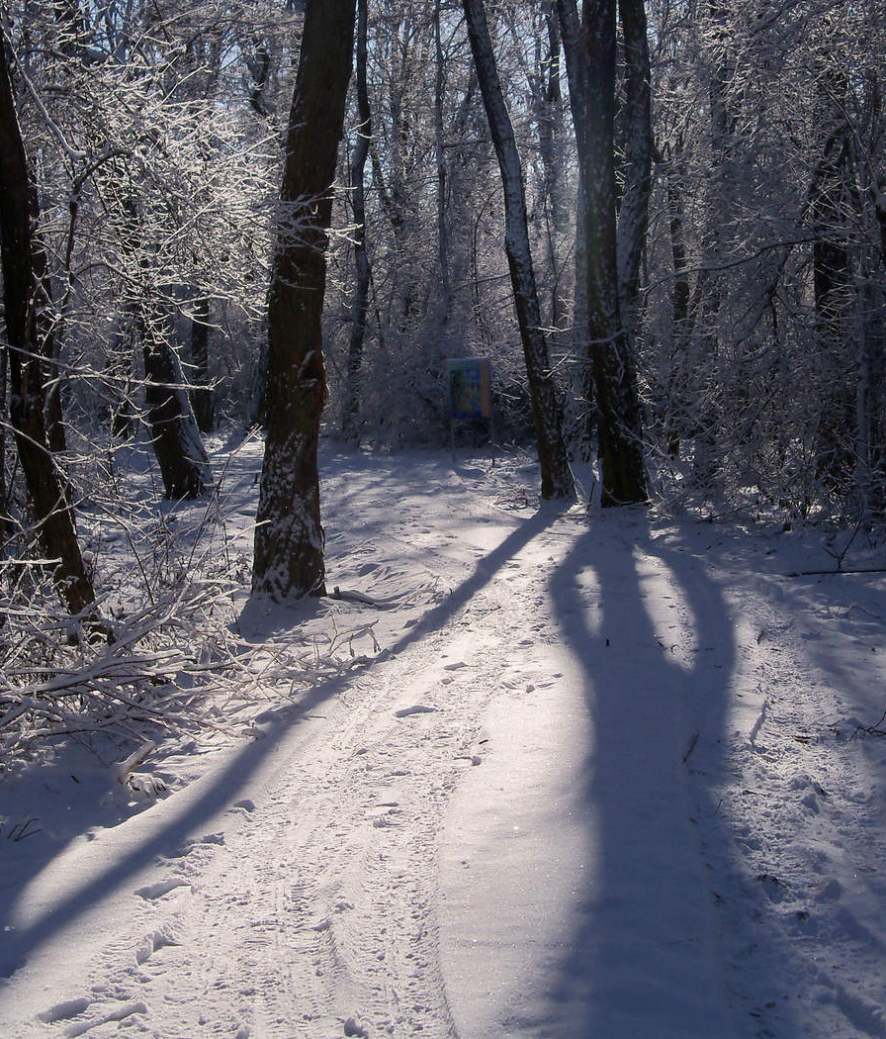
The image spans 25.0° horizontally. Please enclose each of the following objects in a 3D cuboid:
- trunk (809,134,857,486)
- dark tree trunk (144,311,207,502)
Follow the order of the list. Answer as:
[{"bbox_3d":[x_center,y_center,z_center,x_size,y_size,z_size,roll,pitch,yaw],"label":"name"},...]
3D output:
[{"bbox_3d":[5.167,-2.802,26.500,0.580,4.750,0.550,0,4,0],"label":"trunk"},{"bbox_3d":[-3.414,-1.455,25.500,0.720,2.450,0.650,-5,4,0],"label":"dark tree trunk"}]

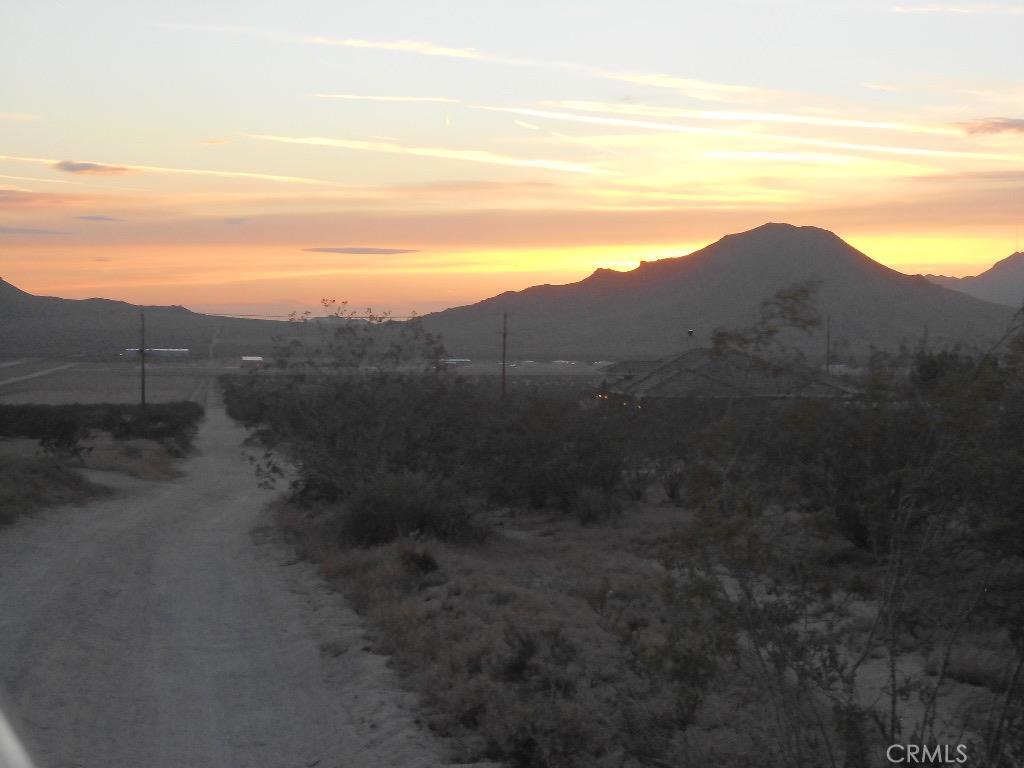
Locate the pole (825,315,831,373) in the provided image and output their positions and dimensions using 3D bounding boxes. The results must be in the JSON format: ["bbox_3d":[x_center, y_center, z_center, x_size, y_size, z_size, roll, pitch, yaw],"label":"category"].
[{"bbox_3d":[34.382,-2.561,245.000,0.300,10.000,0.300,0,1,0],"label":"pole"}]

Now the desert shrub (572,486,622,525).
[{"bbox_3d":[1.109,1.594,29.500,0.682,0.499,0.656,0,1,0],"label":"desert shrub"}]

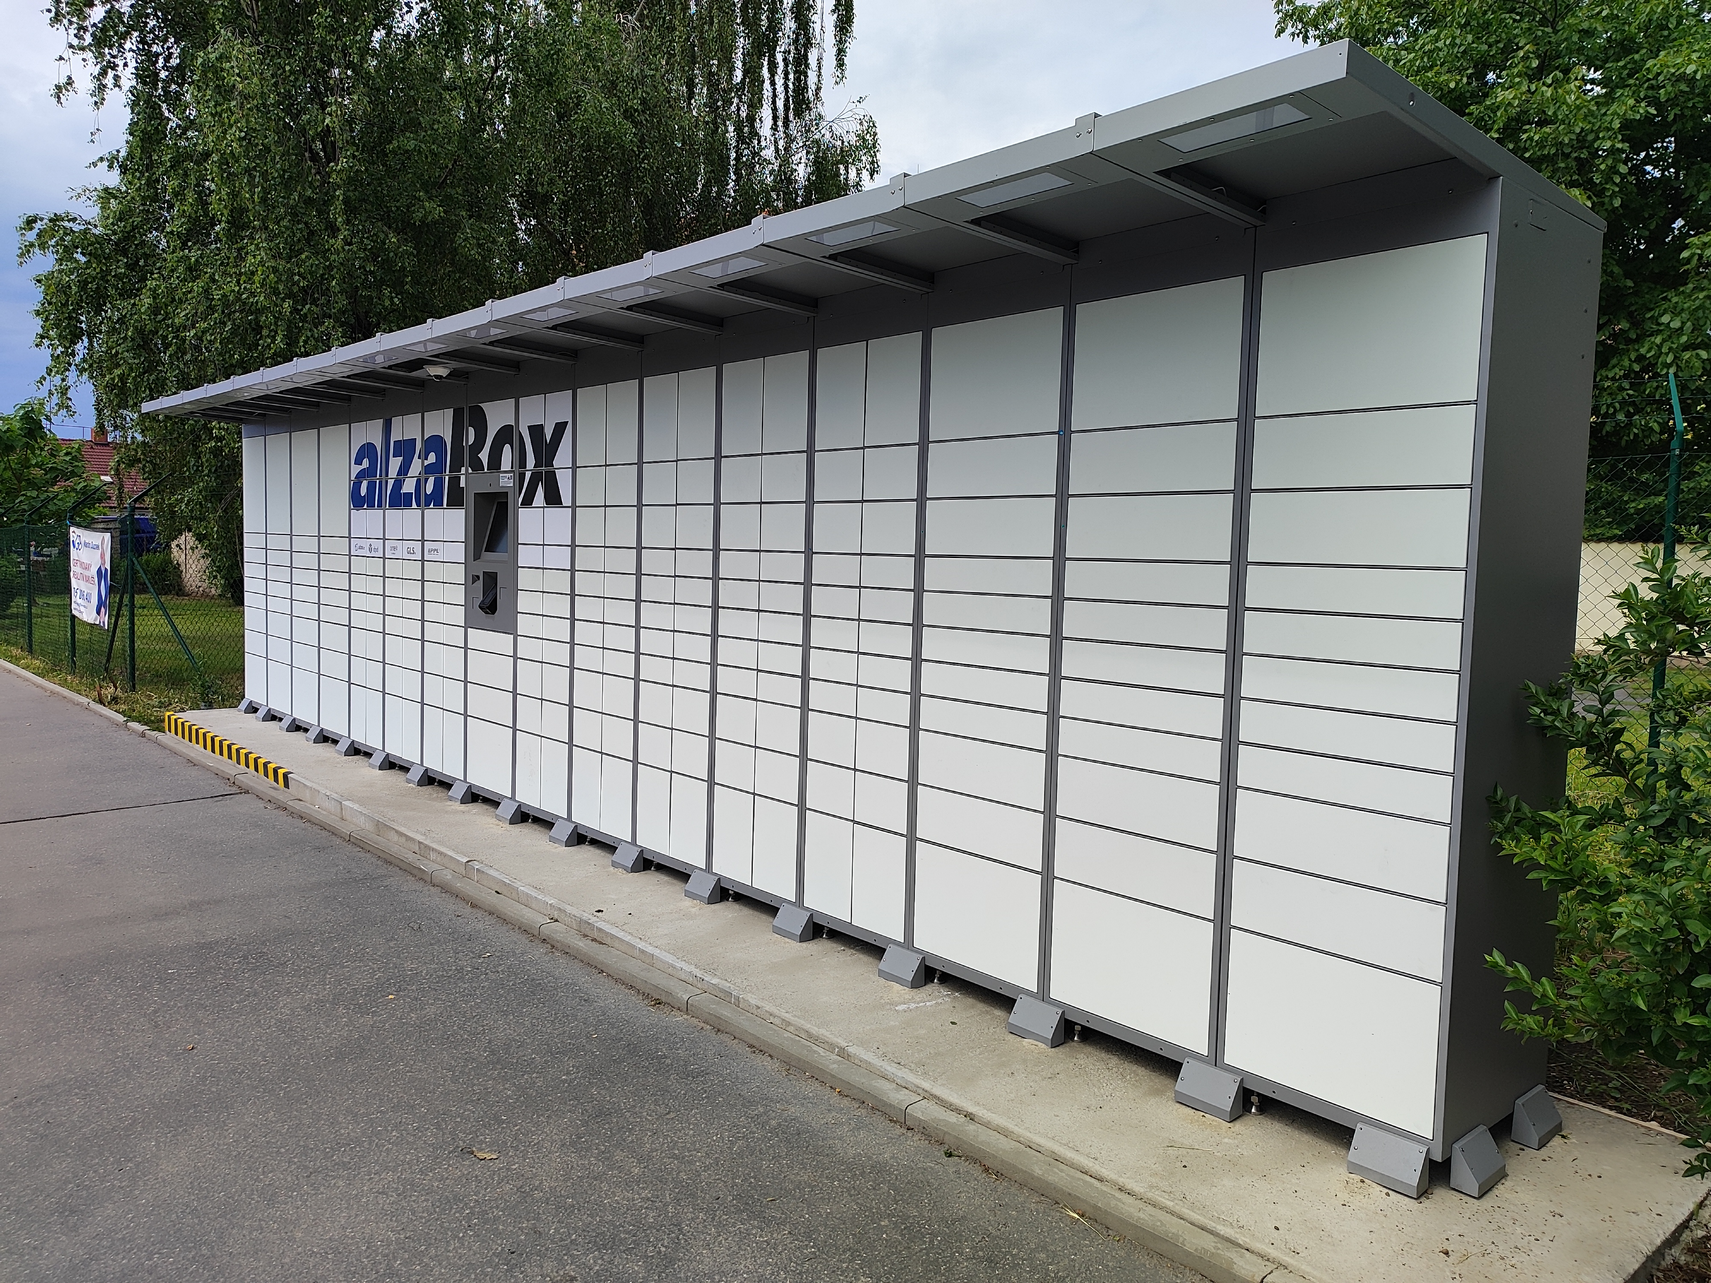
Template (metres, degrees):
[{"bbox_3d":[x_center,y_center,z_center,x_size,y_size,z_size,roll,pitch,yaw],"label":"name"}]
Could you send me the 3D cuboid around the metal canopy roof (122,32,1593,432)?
[{"bbox_3d":[-1.704,-1.388,5.907,1.332,0.115,9.200,-2,6,-42],"label":"metal canopy roof"}]

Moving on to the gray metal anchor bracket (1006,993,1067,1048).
[{"bbox_3d":[0.543,1.128,3.524,0.069,0.100,0.159,-2,6,-42],"label":"gray metal anchor bracket"}]

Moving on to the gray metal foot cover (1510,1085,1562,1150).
[{"bbox_3d":[1.724,1.202,2.997,0.159,0.100,0.069,-2,6,-42],"label":"gray metal foot cover"}]

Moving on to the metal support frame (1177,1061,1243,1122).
[{"bbox_3d":[0.928,1.171,3.106,0.069,0.100,0.159,-2,6,-42],"label":"metal support frame"}]

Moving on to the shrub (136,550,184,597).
[{"bbox_3d":[-17.502,-1.724,29.824,1.045,1.167,1.045,-1,5,-30],"label":"shrub"}]

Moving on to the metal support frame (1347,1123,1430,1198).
[{"bbox_3d":[1.245,1.206,2.764,0.069,0.100,0.159,-2,6,-42],"label":"metal support frame"}]

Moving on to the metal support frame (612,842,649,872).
[{"bbox_3d":[-0.998,0.954,5.222,0.069,0.100,0.159,-2,6,-42],"label":"metal support frame"}]

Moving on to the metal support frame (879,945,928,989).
[{"bbox_3d":[0.159,1.084,3.954,0.069,0.100,0.159,-2,6,-42],"label":"metal support frame"}]

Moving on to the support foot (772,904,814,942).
[{"bbox_3d":[-0.227,1.040,4.382,0.069,0.100,0.159,-2,6,-42],"label":"support foot"}]

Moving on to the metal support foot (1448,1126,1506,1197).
[{"bbox_3d":[1.456,1.212,2.772,0.159,0.100,0.069,-2,6,-42],"label":"metal support foot"}]

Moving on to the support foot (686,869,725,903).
[{"bbox_3d":[-0.615,0.996,4.808,0.069,0.100,0.159,-2,6,-42],"label":"support foot"}]

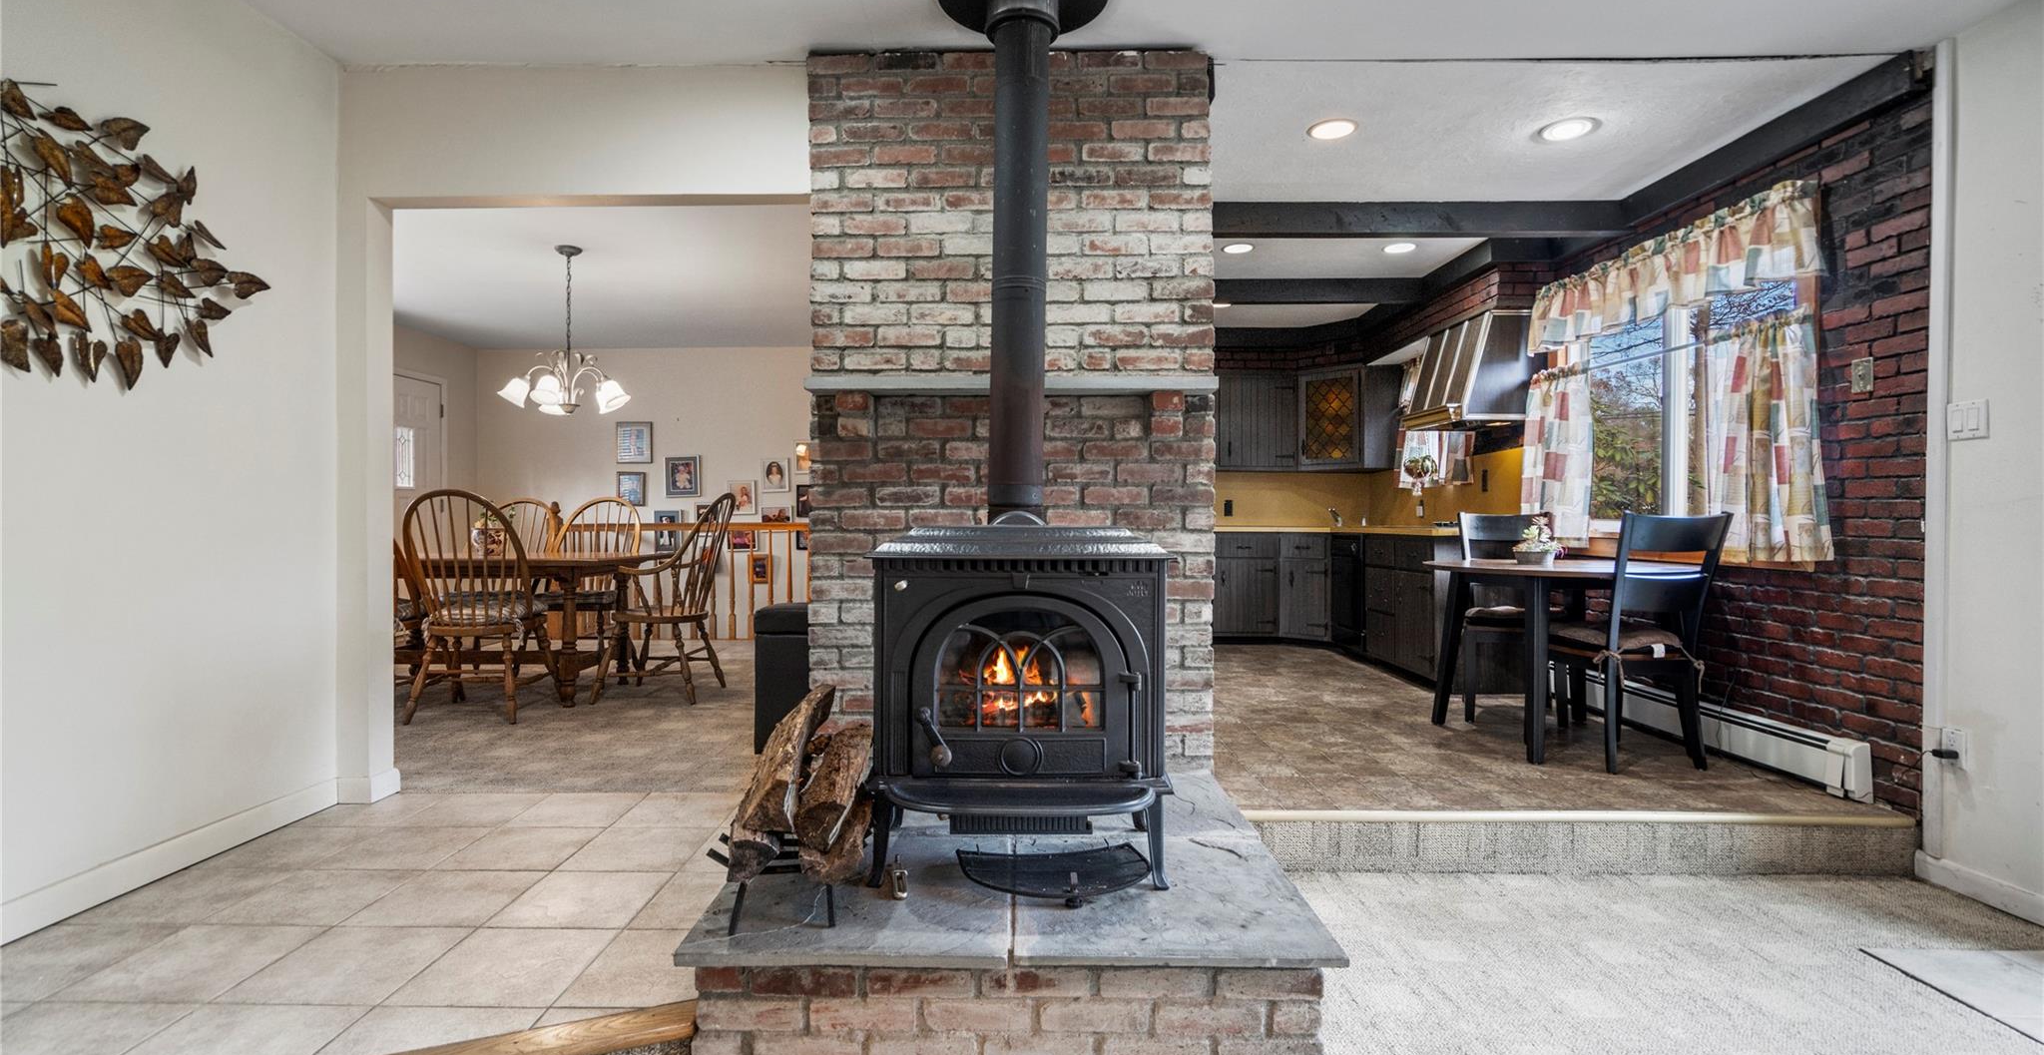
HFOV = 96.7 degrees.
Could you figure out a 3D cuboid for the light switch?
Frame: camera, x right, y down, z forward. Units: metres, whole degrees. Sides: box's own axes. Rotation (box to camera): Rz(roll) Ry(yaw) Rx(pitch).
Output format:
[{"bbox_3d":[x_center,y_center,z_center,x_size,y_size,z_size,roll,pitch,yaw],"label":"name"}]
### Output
[{"bbox_3d":[2.842,-0.324,2.743,0.010,0.122,0.121,0,1,1],"label":"light switch"}]

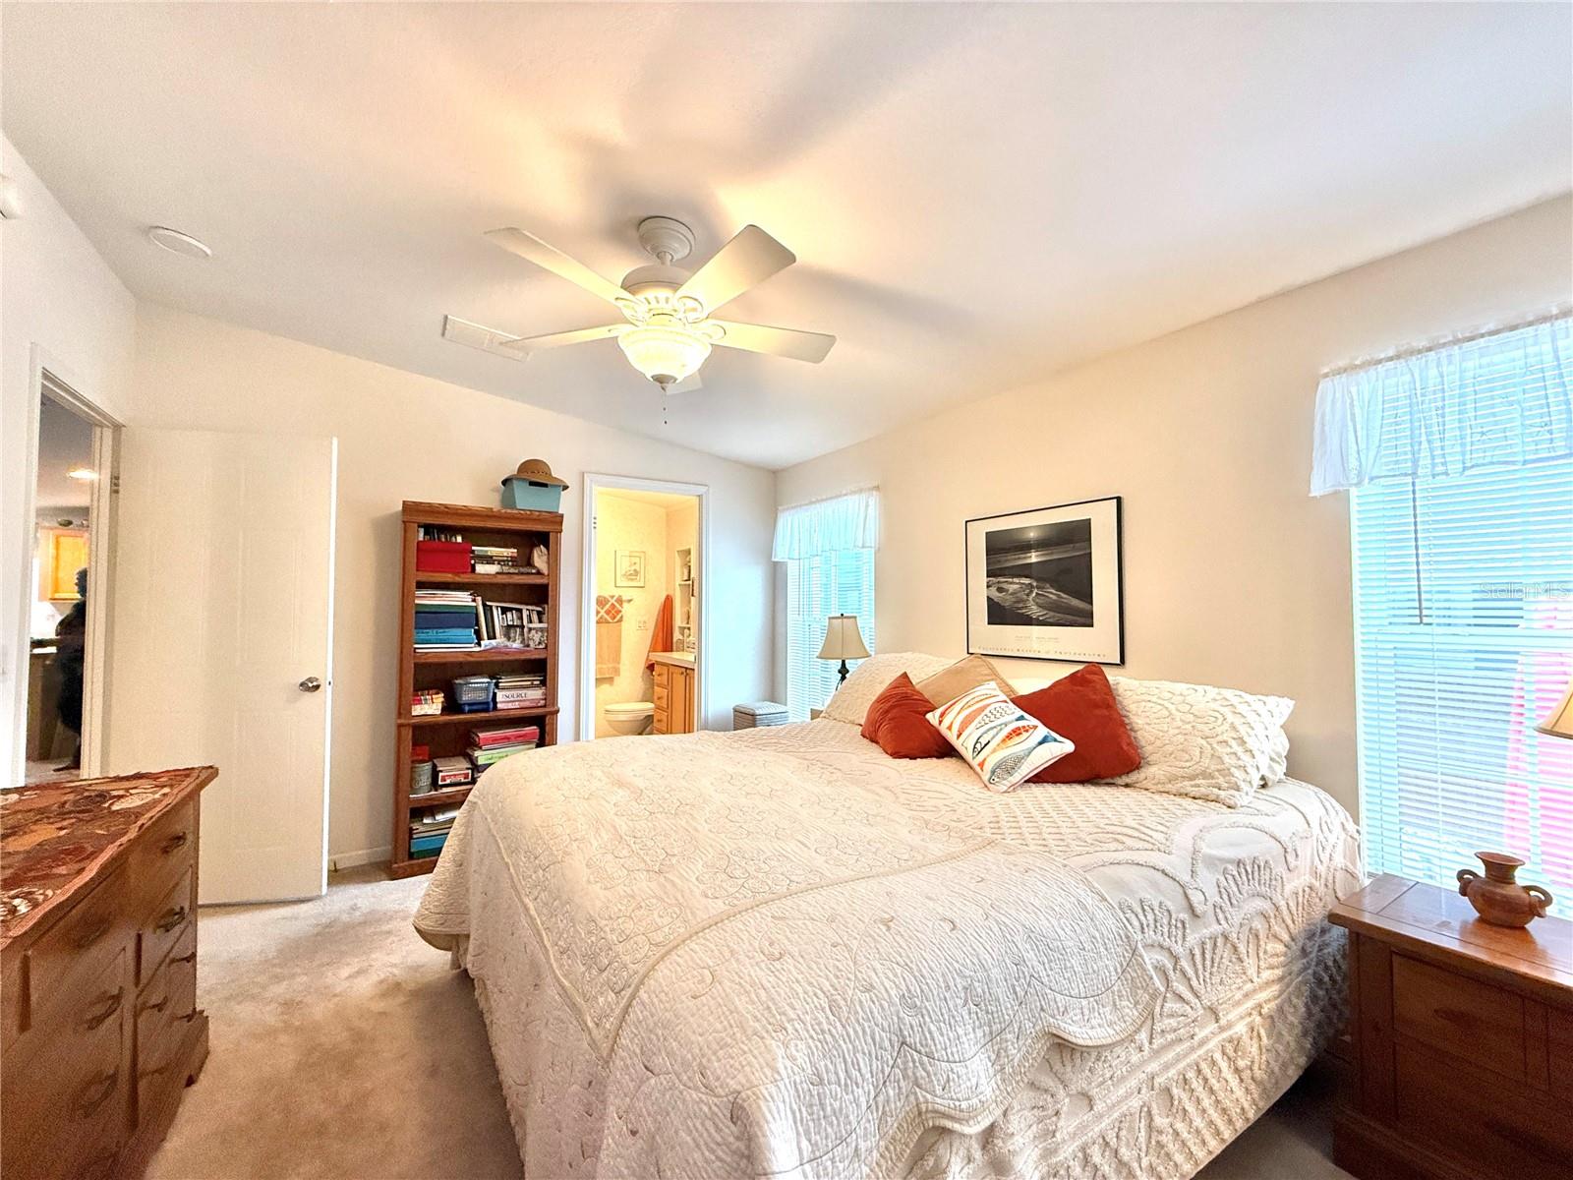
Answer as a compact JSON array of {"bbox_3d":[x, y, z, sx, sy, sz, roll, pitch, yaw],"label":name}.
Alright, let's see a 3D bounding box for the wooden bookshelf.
[{"bbox_3d":[-1.629,0.484,3.385,0.775,1.800,0.300,1,-2,-34],"label":"wooden bookshelf"}]

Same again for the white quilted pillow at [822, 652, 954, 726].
[{"bbox_3d":[0.623,0.492,3.038,0.480,0.180,0.850,-49,24,-25],"label":"white quilted pillow"}]

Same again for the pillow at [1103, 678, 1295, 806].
[{"bbox_3d":[1.204,0.477,2.248,0.170,0.450,0.850,50,-27,-22],"label":"pillow"}]

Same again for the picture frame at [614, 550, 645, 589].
[{"bbox_3d":[-1.488,-0.200,6.094,0.300,0.345,0.020,1,-2,-34],"label":"picture frame"}]

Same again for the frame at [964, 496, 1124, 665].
[{"bbox_3d":[1.123,-0.025,2.866,0.024,0.665,0.775,1,-2,-34],"label":"frame"}]

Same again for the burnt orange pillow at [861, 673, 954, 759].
[{"bbox_3d":[0.537,0.508,2.622,0.150,0.400,0.420,50,-27,-23],"label":"burnt orange pillow"}]

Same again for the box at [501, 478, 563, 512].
[{"bbox_3d":[-1.425,-0.501,3.554,0.250,0.178,0.250,1,-2,-38],"label":"box"}]

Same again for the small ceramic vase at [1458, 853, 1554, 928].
[{"bbox_3d":[1.650,0.691,1.464,0.108,0.142,0.147,1,-2,-34],"label":"small ceramic vase"}]

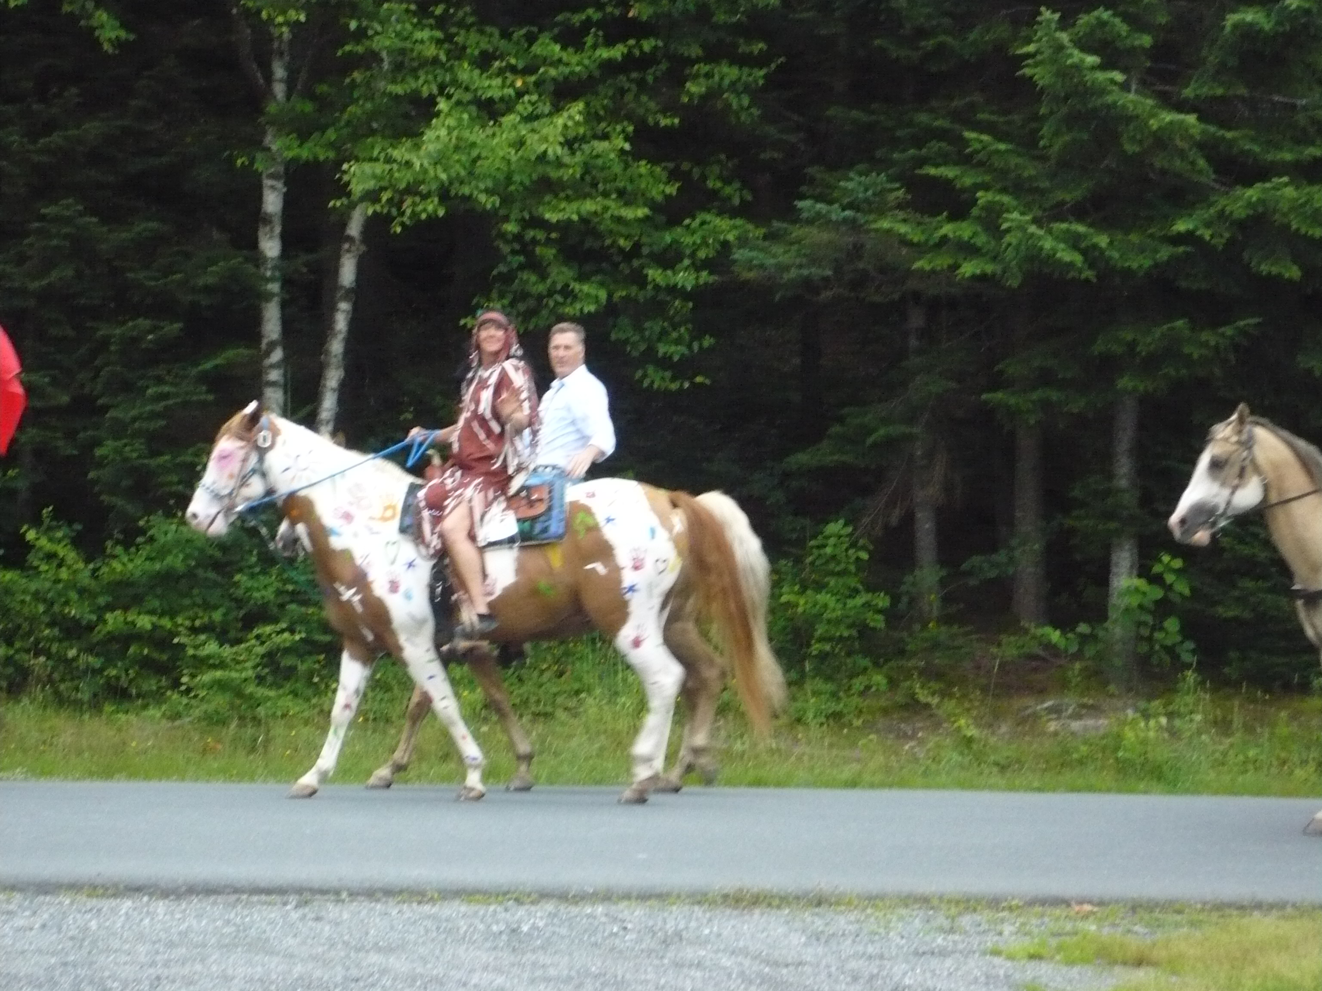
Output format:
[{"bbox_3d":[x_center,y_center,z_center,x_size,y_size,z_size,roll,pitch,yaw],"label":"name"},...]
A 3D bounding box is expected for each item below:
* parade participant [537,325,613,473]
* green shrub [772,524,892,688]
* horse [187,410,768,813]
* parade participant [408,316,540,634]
[{"bbox_3d":[-0.527,-0.037,19.200,0.620,1.550,0.650,0,0,-28],"label":"parade participant"},{"bbox_3d":[0.996,0.639,23.500,0.720,1.000,0.720,0,0,0],"label":"green shrub"},{"bbox_3d":[-0.822,0.493,18.500,2.720,1.840,0.650,0,0,2],"label":"horse"},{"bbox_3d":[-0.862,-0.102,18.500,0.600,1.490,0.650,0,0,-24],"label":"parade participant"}]

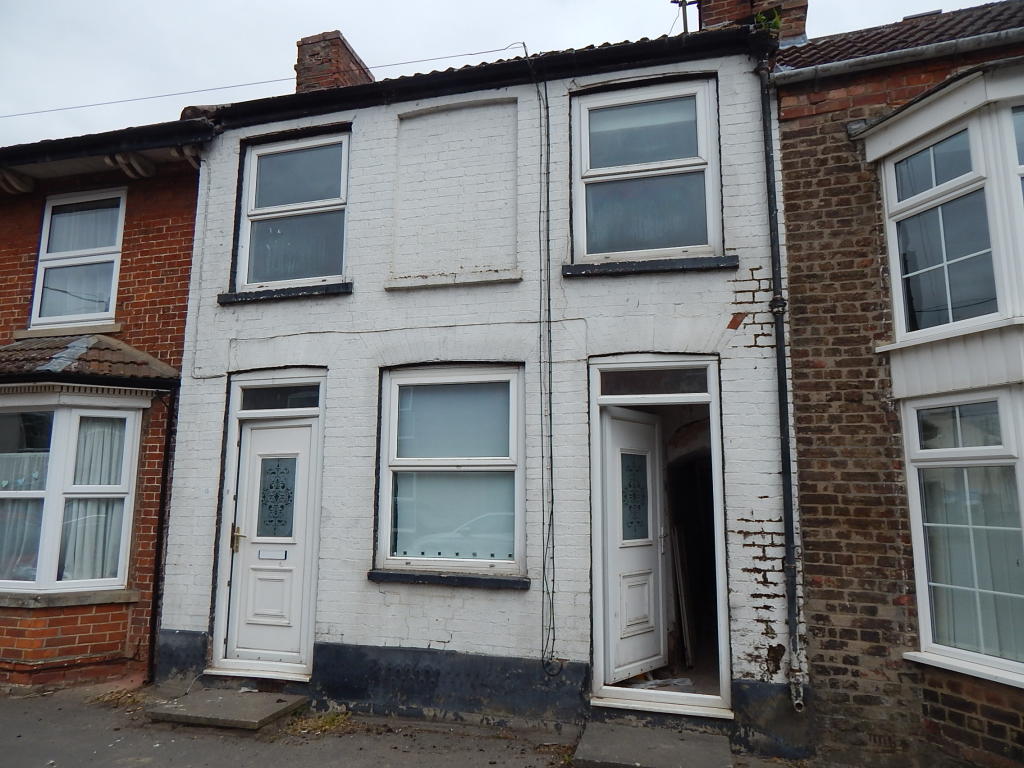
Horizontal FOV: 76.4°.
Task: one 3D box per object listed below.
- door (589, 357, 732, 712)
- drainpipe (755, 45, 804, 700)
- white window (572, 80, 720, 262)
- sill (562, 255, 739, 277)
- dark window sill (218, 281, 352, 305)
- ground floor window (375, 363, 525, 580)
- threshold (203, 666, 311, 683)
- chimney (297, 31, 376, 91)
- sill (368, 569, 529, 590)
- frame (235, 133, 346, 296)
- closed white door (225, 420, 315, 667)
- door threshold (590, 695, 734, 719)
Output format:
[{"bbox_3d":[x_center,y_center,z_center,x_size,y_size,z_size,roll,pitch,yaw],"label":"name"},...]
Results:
[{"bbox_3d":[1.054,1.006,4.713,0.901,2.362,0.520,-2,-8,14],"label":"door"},{"bbox_3d":[1.796,-0.147,4.341,0.100,4.378,0.110,-2,-8,14],"label":"drainpipe"},{"bbox_3d":[0.999,-1.586,4.921,1.110,1.411,0.120,-2,-8,14],"label":"white window"},{"bbox_3d":[0.995,-0.824,4.735,1.231,0.080,0.150,-2,-8,14],"label":"sill"},{"bbox_3d":[-1.870,-0.754,5.453,1.251,0.085,0.150,-2,-8,14],"label":"dark window sill"},{"bbox_3d":[-0.460,0.636,4.932,1.187,1.547,0.120,-2,-8,14],"label":"ground floor window"},{"bbox_3d":[-1.952,2.245,5.050,0.922,0.040,0.120,-2,-8,14],"label":"threshold"},{"bbox_3d":[-2.298,-3.933,8.647,0.570,0.820,1.000,-2,-8,14],"label":"chimney"},{"bbox_3d":[-0.454,1.429,4.776,1.240,0.068,0.140,-2,-8,14],"label":"sill"},{"bbox_3d":[-1.868,-1.472,5.633,1.071,1.369,0.120,-2,-8,14],"label":"frame"},{"bbox_3d":[-1.909,1.239,5.224,0.728,1.886,0.080,-2,-8,14],"label":"closed white door"},{"bbox_3d":[0.988,2.141,4.317,0.914,0.042,0.120,-2,-8,14],"label":"door threshold"}]

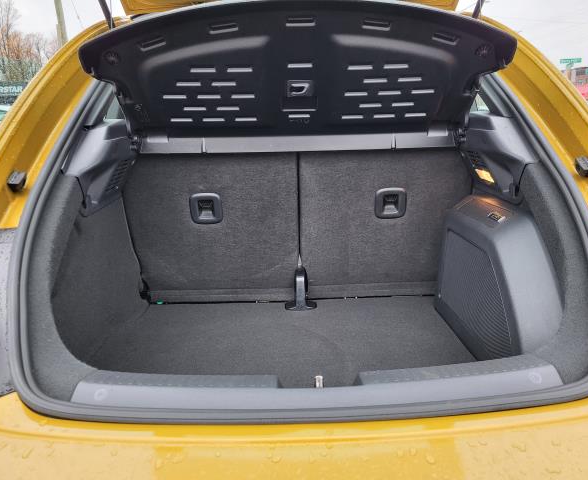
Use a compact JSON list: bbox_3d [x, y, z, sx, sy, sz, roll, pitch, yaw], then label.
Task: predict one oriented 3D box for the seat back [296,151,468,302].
[{"bbox_3d":[0.266,-0.083,1.495,0.500,0.580,0.130,-1,33,0],"label":"seat back"}]

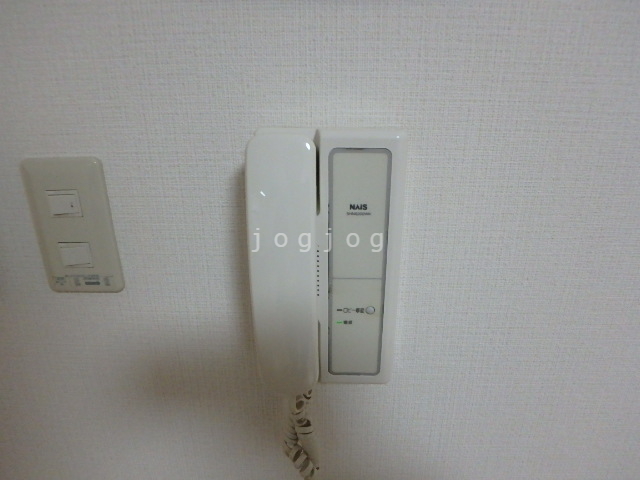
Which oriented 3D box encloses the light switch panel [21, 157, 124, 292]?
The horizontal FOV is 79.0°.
[{"bbox_3d":[-0.211,-0.009,0.332,0.070,0.120,0.011,0,17,3],"label":"light switch panel"}]

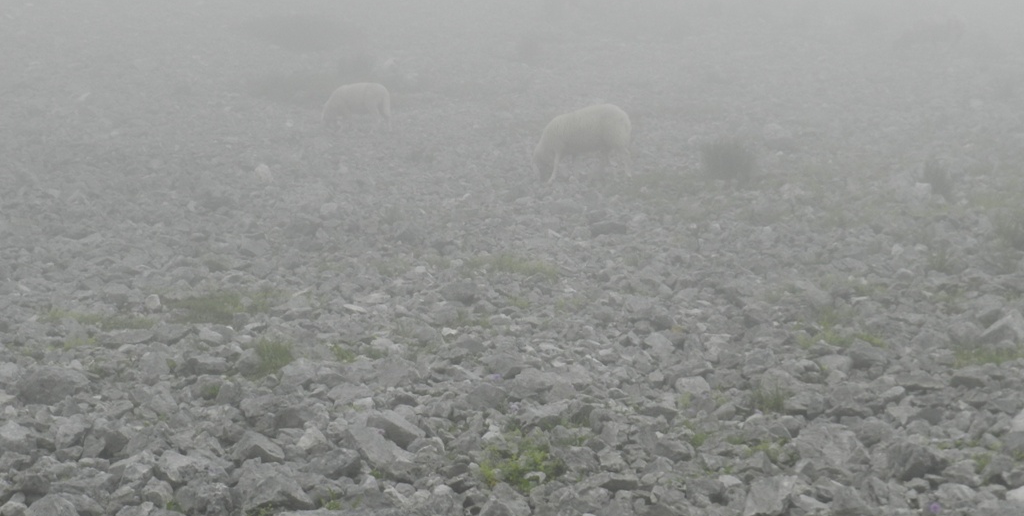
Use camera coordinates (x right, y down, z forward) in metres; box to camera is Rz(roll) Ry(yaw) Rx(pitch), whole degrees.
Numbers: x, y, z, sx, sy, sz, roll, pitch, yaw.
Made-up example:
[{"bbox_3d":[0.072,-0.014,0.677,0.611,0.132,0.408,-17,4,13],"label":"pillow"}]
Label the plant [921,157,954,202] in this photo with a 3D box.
[{"bbox_3d":[3.407,-0.628,18.000,0.280,0.360,0.270,0,3,0],"label":"plant"}]

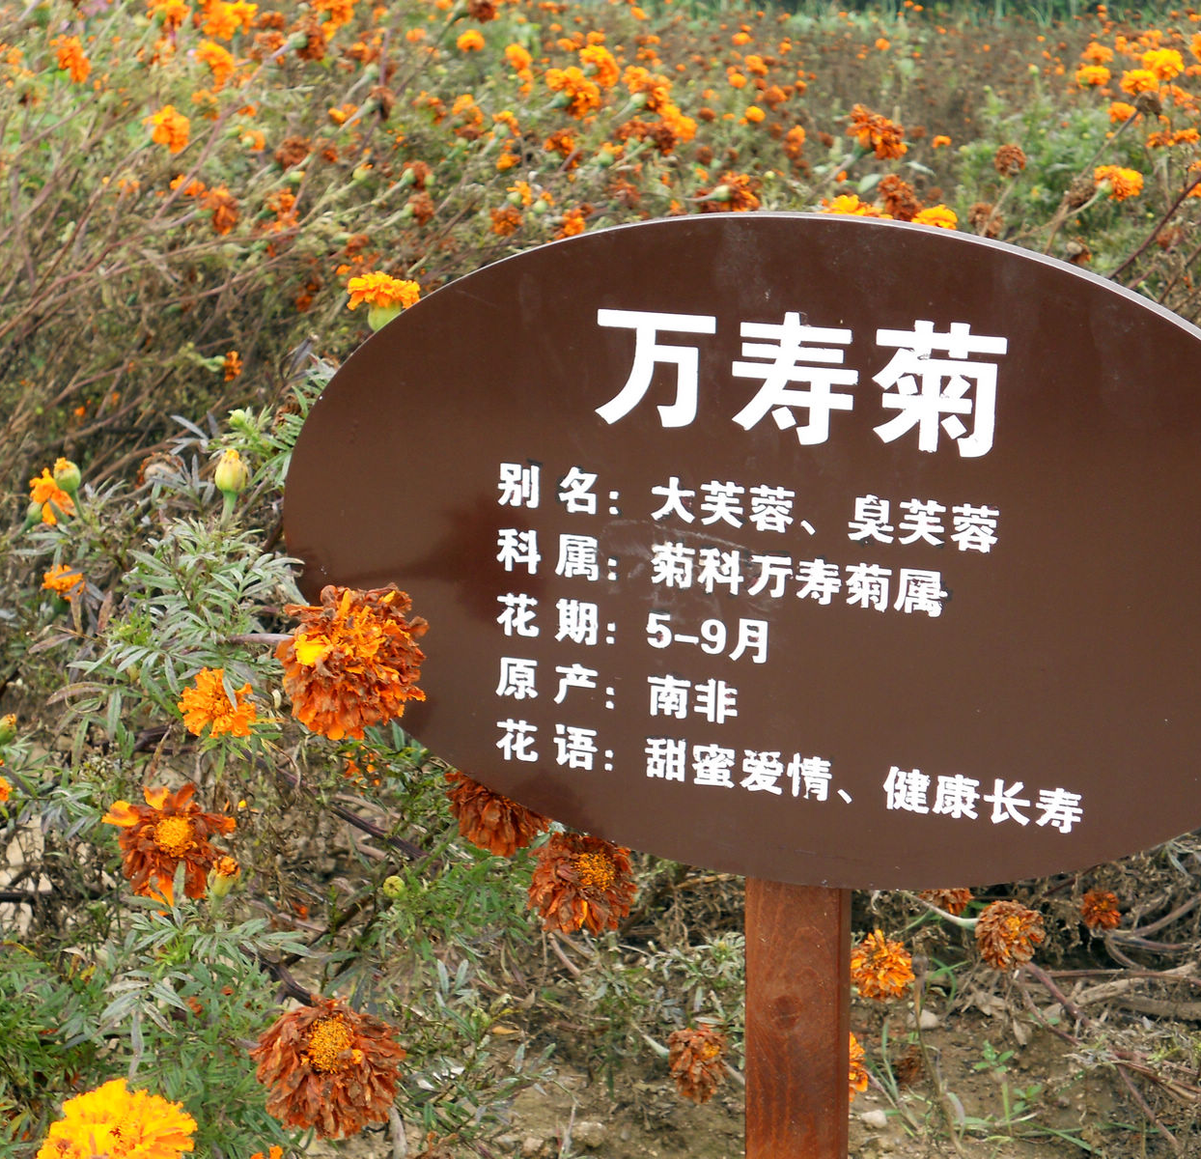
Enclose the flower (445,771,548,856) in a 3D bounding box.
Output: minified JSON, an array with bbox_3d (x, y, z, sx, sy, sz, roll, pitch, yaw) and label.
[{"bbox_3d":[-0.052,0.116,1.250,0.057,0.055,0.048,0,-23,0],"label":"flower"}]

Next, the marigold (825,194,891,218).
[{"bbox_3d":[0.225,-0.316,2.100,0.060,0.045,0.058,2,15,6],"label":"marigold"}]

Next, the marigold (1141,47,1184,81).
[{"bbox_3d":[0.782,-0.716,3.350,0.058,0.047,0.057,3,15,12],"label":"marigold"}]

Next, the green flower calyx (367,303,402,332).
[{"bbox_3d":[-0.129,-0.157,1.430,0.020,0.022,0.020,0,15,0],"label":"green flower calyx"}]

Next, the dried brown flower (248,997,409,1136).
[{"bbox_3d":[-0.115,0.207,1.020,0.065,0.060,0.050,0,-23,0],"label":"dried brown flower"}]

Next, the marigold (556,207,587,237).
[{"bbox_3d":[-0.036,-0.443,3.000,0.038,0.040,0.036,0,-24,0],"label":"marigold"}]

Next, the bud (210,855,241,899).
[{"bbox_3d":[-0.182,0.144,1.170,0.015,0.020,0.015,10,15,-7],"label":"bud"}]

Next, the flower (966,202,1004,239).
[{"bbox_3d":[0.391,-0.364,2.450,0.037,0.038,0.035,4,-23,14],"label":"flower"}]

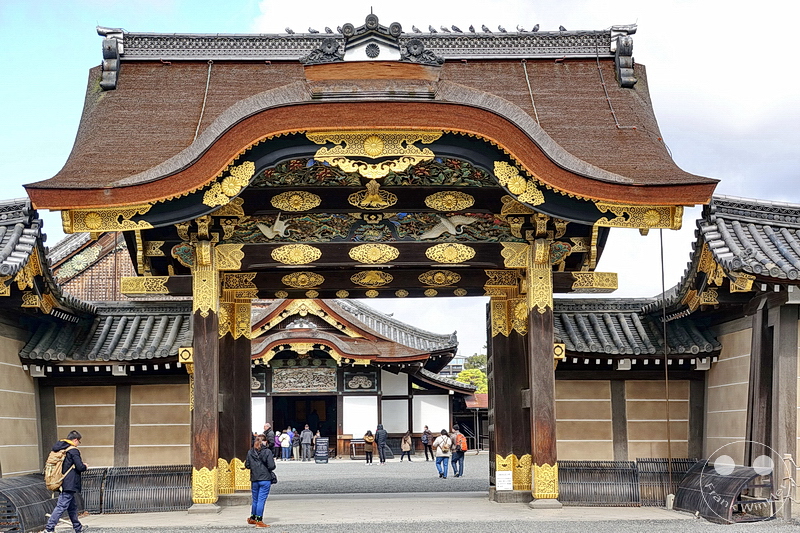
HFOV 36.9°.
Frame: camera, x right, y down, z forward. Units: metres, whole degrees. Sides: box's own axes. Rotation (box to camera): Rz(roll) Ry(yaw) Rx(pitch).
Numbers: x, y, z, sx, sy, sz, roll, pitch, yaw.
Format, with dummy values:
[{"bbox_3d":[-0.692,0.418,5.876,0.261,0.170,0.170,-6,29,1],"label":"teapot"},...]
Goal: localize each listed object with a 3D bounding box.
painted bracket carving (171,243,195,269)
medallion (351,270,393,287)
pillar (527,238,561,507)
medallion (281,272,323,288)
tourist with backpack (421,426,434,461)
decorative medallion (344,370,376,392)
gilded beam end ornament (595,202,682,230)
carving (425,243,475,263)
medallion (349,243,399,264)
[{"bbox_3d":[-4.611,-0.217,25.614,0.475,0.537,0.250,0,-8,-3],"label":"painted bracket carving"},{"bbox_3d":[-0.641,0.286,27.559,0.979,0.382,0.080,0,-8,-3],"label":"medallion"},{"bbox_3d":[3.027,2.256,25.858,0.560,5.615,0.560,0,-8,-3],"label":"pillar"},{"bbox_3d":[-2.209,0.319,27.483,0.981,0.383,0.080,0,-8,-3],"label":"medallion"},{"bbox_3d":[1.352,8.543,57.913,0.520,1.700,0.400,2,-8,-20],"label":"tourist with backpack"},{"bbox_3d":[-1.967,5.728,59.757,1.643,0.943,0.140,-1,-8,0],"label":"decorative medallion"},{"bbox_3d":[4.942,-1.010,24.935,1.840,0.588,0.220,0,-8,-3],"label":"gilded beam end ornament"},{"bbox_3d":[1.088,-0.275,25.795,1.087,0.449,0.080,0,-8,-3],"label":"carving"},{"bbox_3d":[-0.554,-0.275,25.843,1.088,0.460,0.070,0,-8,-3],"label":"medallion"}]

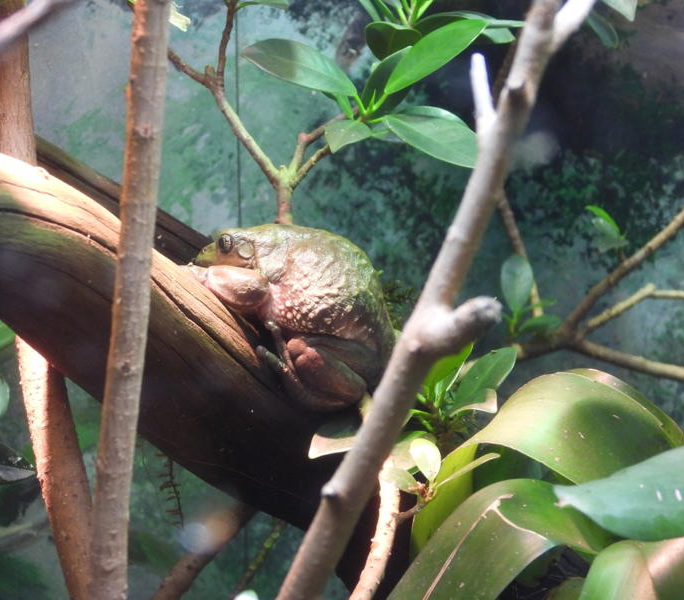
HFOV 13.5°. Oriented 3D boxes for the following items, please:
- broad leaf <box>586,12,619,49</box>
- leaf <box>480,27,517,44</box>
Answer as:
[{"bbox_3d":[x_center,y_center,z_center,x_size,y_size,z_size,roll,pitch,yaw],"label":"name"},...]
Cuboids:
[{"bbox_3d":[0.155,-0.161,1.720,0.012,0.025,0.012,-31,-6,-7],"label":"broad leaf"},{"bbox_3d":[0.085,-0.147,1.600,0.027,0.010,0.018,1,5,6],"label":"leaf"}]

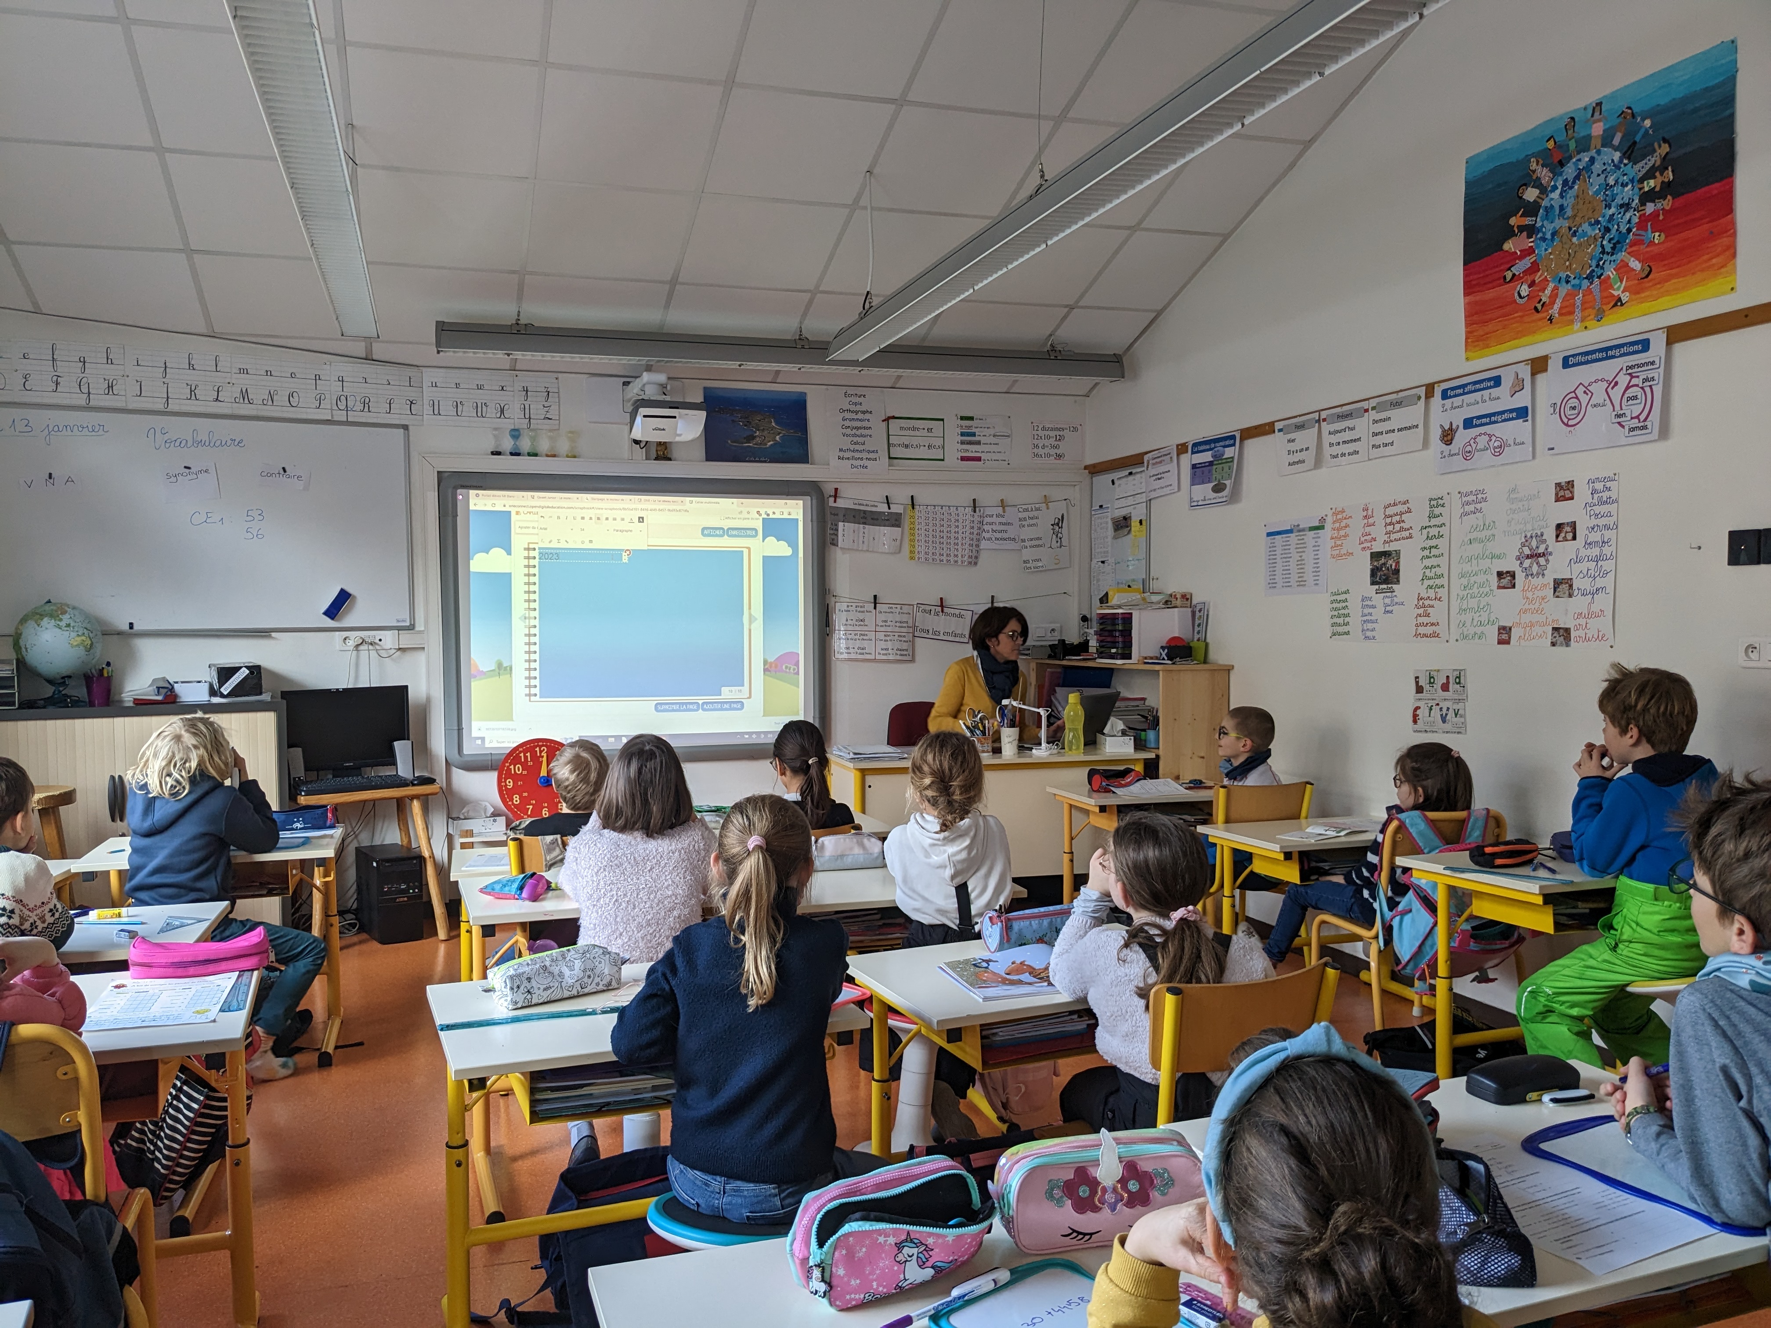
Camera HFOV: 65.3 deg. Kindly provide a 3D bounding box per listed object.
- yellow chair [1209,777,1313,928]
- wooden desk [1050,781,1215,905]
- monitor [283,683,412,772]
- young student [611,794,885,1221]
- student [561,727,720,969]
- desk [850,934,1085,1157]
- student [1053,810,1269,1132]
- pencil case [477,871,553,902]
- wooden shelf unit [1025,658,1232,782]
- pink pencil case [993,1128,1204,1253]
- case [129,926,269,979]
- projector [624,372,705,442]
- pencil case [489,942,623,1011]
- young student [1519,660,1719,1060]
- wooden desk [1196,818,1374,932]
[{"bbox_3d":[1.357,0.808,5.335,0.410,0.740,0.460,-1,2,-17],"label":"yellow chair"},{"bbox_3d":[1.050,0.802,5.406,0.700,0.620,0.500,-1,2,-15],"label":"wooden desk"},{"bbox_3d":[-2.239,0.296,5.731,0.490,0.390,0.180,-1,2,-24],"label":"monitor"},{"bbox_3d":[-0.224,0.744,2.266,0.430,1.065,0.530,-1,2,-14],"label":"young student"},{"bbox_3d":[-0.604,0.719,3.361,0.420,1.120,0.580,-1,2,-15],"label":"student"},{"bbox_3d":[0.333,0.906,2.747,0.700,0.610,0.500,-1,2,-22],"label":"desk"},{"bbox_3d":[0.514,0.780,2.561,0.390,0.960,0.530,-2,2,-28],"label":"student"},{"bbox_3d":[-0.947,0.564,3.528,0.180,0.052,0.110,-1,2,-15],"label":"pencil case"},{"bbox_3d":[1.127,0.565,6.546,0.340,1.141,1.360,-1,2,-18],"label":"wooden shelf unit"},{"bbox_3d":[0.241,0.586,1.556,0.215,0.096,0.075,-1,2,-13],"label":"pink pencil case"},{"bbox_3d":[-1.363,0.571,2.745,0.230,0.072,0.075,-1,2,-18],"label":"case"},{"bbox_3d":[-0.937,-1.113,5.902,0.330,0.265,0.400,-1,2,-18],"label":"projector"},{"bbox_3d":[-0.634,0.603,2.672,0.225,0.075,0.085,-2,3,-37],"label":"pencil case"},{"bbox_3d":[1.830,0.605,3.450,0.400,1.205,0.520,-2,2,-27],"label":"young student"},{"bbox_3d":[1.461,0.840,4.536,0.700,0.597,0.500,-1,2,-18],"label":"wooden desk"}]

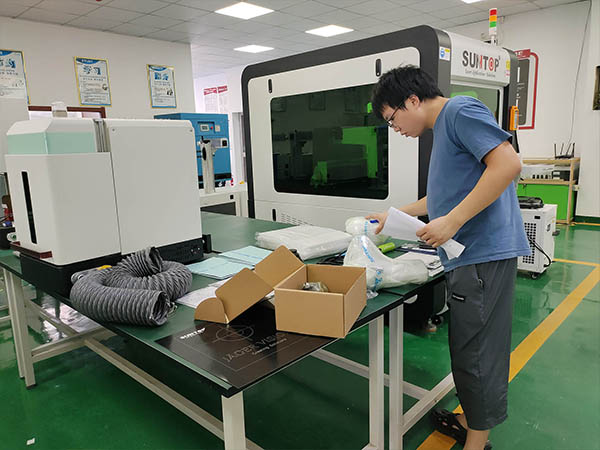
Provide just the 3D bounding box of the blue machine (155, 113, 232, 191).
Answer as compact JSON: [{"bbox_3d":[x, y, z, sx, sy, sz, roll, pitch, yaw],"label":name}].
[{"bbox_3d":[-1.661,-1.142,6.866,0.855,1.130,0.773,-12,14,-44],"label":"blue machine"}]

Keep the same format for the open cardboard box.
[{"bbox_3d":[-0.069,0.220,1.596,0.562,0.216,0.310,2,11,19],"label":"open cardboard box"}]

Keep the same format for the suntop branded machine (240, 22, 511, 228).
[{"bbox_3d":[0.708,-0.477,4.153,1.460,2.130,2.060,-12,14,-44],"label":"suntop branded machine"}]

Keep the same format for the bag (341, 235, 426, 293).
[{"bbox_3d":[0.382,0.155,1.953,0.345,0.185,0.210,-4,10,-13],"label":"bag"}]

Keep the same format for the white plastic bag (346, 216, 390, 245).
[{"bbox_3d":[0.405,0.039,2.600,0.270,0.160,0.200,-4,10,-11],"label":"white plastic bag"}]

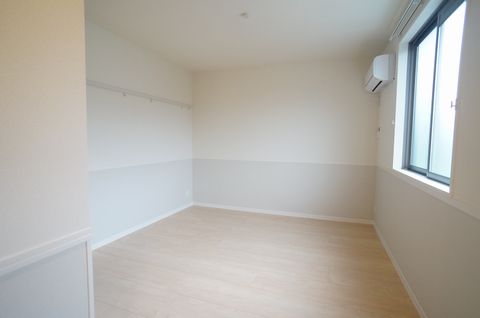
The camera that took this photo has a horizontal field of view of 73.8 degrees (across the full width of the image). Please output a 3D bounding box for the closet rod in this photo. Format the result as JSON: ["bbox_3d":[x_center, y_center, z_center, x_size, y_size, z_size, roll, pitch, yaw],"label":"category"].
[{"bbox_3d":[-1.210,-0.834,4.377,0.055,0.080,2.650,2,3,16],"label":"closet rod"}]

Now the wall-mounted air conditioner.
[{"bbox_3d":[1.658,-1.008,3.842,0.225,0.285,0.800,2,3,16],"label":"wall-mounted air conditioner"}]

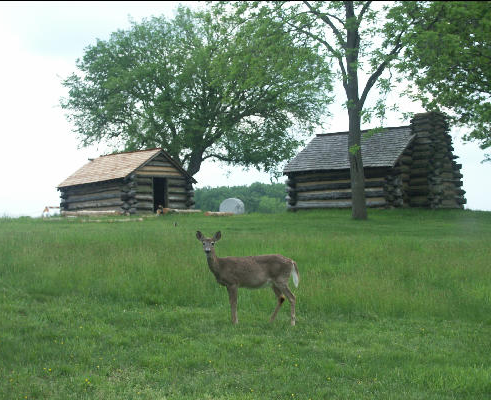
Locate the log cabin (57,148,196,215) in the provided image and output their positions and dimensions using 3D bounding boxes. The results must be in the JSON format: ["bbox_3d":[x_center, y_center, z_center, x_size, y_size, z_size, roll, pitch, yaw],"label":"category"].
[{"bbox_3d":[-6.360,-0.947,53.092,5.500,3.400,5.300,-2,-1,42],"label":"log cabin"}]

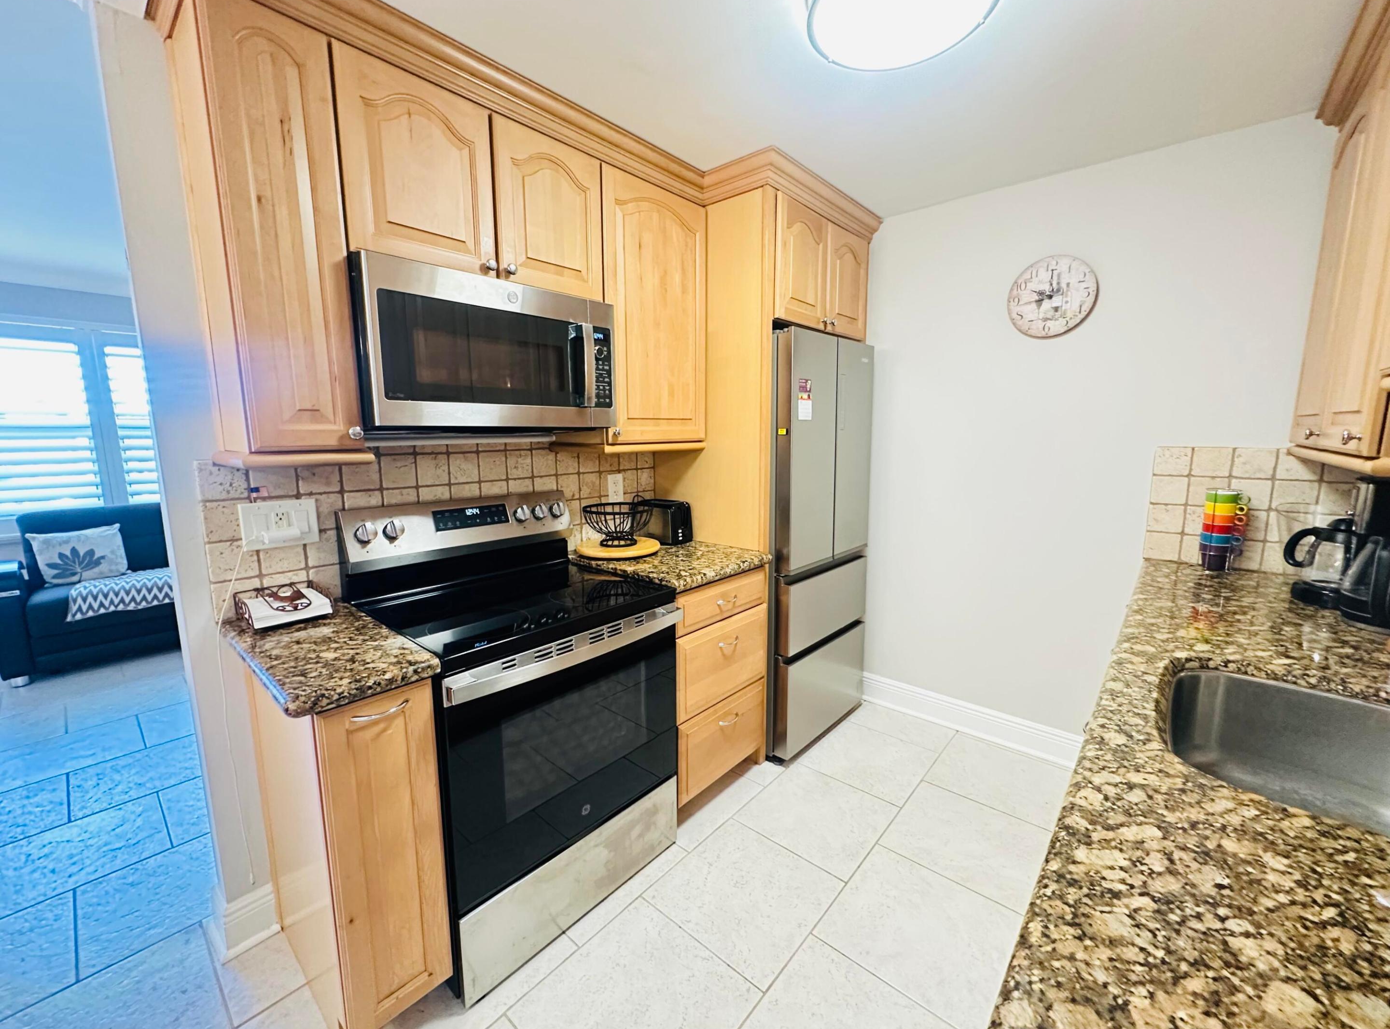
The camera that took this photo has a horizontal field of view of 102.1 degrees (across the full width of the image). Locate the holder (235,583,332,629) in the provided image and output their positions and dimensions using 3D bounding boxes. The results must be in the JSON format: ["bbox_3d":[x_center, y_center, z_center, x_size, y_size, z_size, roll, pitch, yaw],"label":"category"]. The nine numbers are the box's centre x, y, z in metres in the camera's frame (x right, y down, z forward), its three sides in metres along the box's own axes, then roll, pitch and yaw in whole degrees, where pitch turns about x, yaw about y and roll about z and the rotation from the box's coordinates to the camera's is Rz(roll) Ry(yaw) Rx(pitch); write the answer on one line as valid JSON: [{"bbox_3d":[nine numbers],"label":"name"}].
[{"bbox_3d":[-1.073,0.237,1.474,0.160,0.077,0.182,7,11,40],"label":"holder"}]

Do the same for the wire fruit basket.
[{"bbox_3d":[-0.310,0.046,2.243,0.274,0.152,0.274,0,8,0],"label":"wire fruit basket"}]

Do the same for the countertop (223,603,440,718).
[{"bbox_3d":[-0.887,0.315,1.331,0.650,0.034,0.277,7,11,40],"label":"countertop"}]

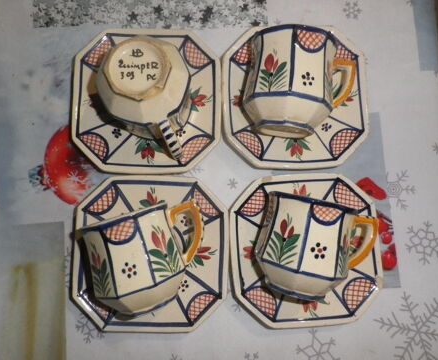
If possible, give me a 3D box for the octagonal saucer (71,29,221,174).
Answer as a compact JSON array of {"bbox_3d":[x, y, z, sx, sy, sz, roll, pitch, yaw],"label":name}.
[{"bbox_3d":[-0.069,-0.077,0.337,0.140,0.019,0.140,1,85,-3],"label":"octagonal saucer"}]

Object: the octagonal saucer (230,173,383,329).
[{"bbox_3d":[0.082,0.065,0.332,0.140,0.019,0.140,-4,85,-3],"label":"octagonal saucer"}]

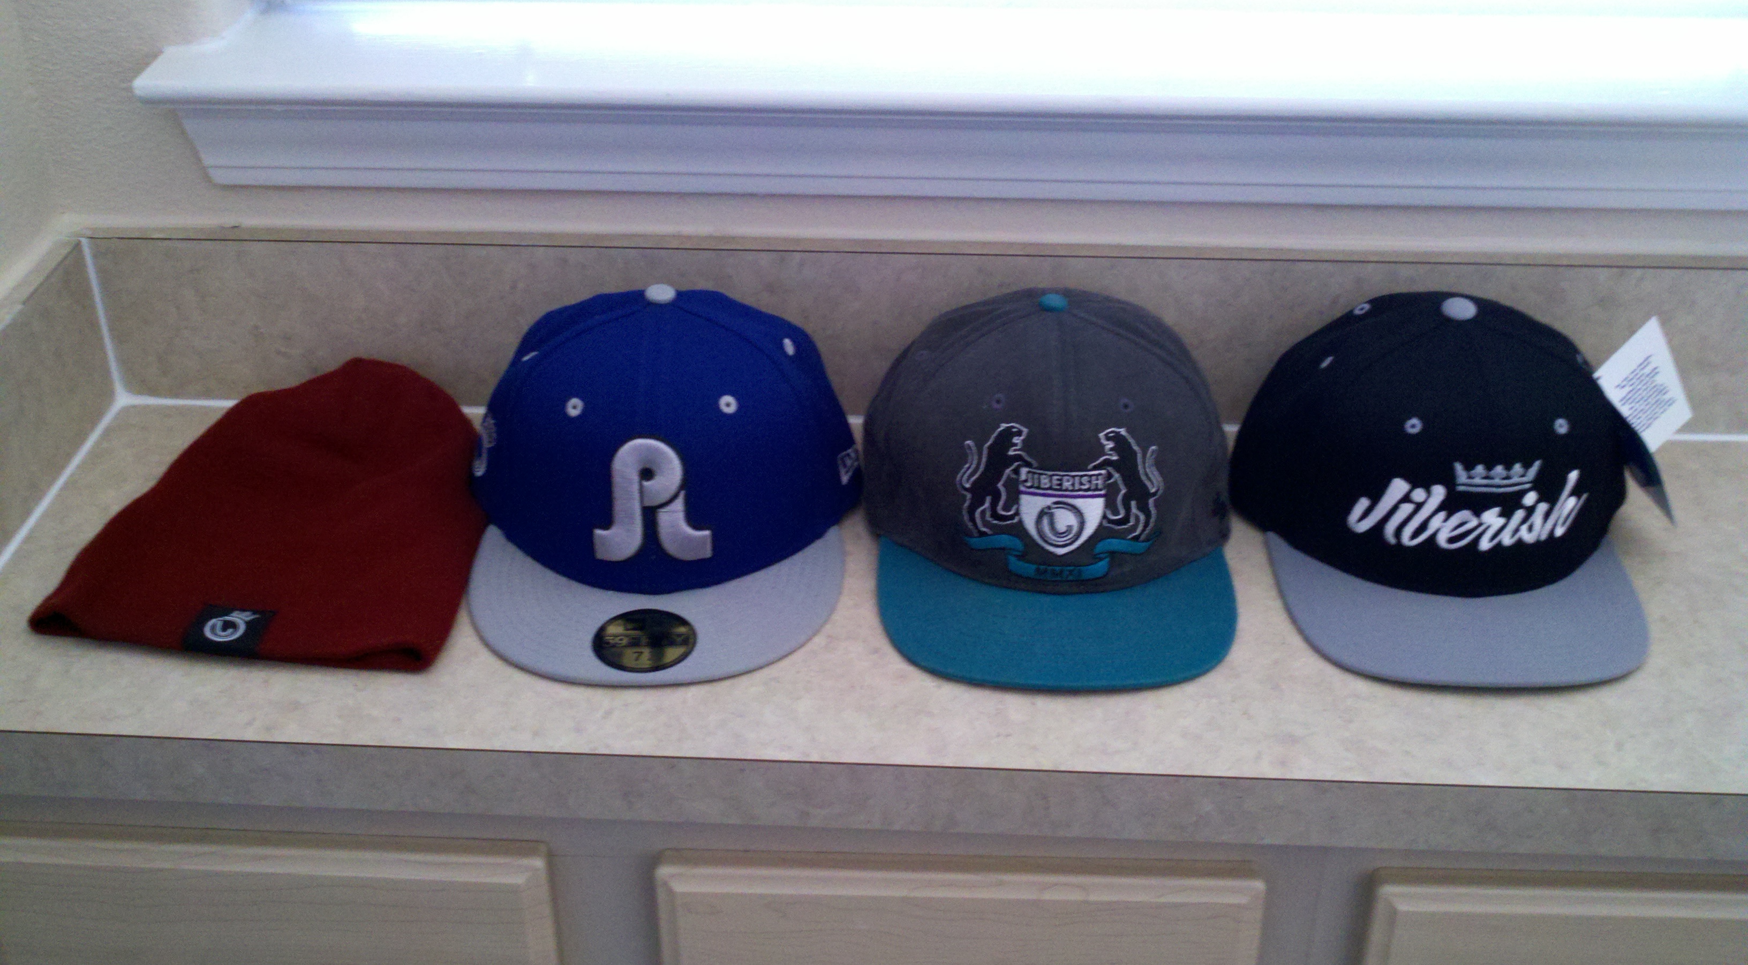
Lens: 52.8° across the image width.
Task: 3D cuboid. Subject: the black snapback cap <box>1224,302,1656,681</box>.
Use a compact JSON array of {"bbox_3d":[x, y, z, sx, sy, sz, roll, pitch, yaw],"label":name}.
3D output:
[{"bbox_3d":[0.266,-0.018,0.846,0.186,0.120,0.250,1,31,2],"label":"black snapback cap"}]

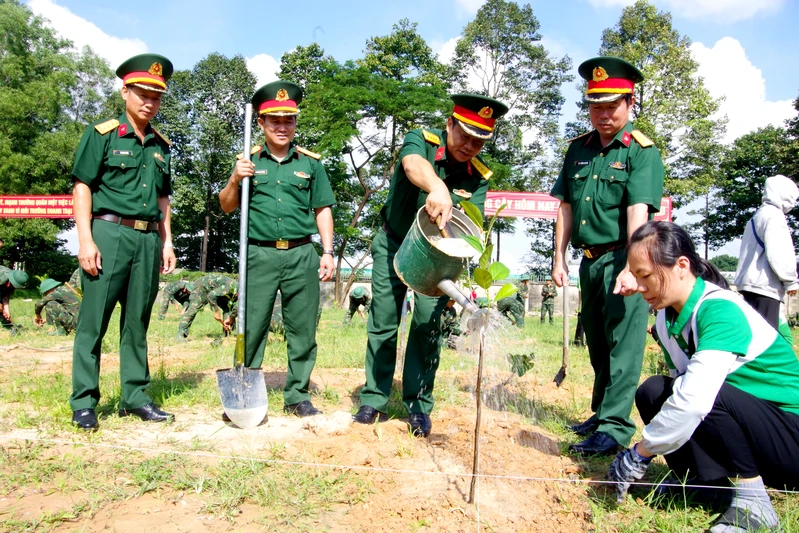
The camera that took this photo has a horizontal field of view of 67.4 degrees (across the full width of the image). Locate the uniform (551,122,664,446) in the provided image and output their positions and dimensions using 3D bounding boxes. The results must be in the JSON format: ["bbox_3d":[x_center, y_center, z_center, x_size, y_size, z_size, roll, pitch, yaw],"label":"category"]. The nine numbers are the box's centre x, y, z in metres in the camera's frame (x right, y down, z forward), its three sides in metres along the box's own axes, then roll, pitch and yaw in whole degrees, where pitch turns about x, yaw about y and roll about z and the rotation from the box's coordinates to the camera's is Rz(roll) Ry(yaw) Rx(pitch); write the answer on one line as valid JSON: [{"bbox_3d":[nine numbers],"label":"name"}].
[{"bbox_3d":[0.948,0.068,2.730,0.480,1.450,0.340,0,-3,33],"label":"uniform"}]

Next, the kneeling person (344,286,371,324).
[{"bbox_3d":[-1.037,0.963,14.800,0.650,0.950,0.750,2,-3,-7],"label":"kneeling person"}]

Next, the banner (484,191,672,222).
[{"bbox_3d":[5.740,-2.002,20.000,6.600,0.780,0.060,1,-3,-1],"label":"banner"}]

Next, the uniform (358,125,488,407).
[{"bbox_3d":[0.127,0.010,3.040,0.540,1.400,0.480,3,-3,-25],"label":"uniform"}]

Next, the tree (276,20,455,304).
[{"bbox_3d":[-1.872,-5.787,34.000,9.600,16.000,8.600,1,-3,0],"label":"tree"}]

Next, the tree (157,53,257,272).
[{"bbox_3d":[-12.815,-6.274,40.000,7.200,16.000,6.800,1,-3,0],"label":"tree"}]

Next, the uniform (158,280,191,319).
[{"bbox_3d":[-5.805,0.859,15.600,0.850,1.060,0.520,0,-3,32],"label":"uniform"}]

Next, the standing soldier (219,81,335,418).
[{"bbox_3d":[-0.651,-0.101,3.200,0.600,1.770,0.380,2,-3,-13],"label":"standing soldier"}]

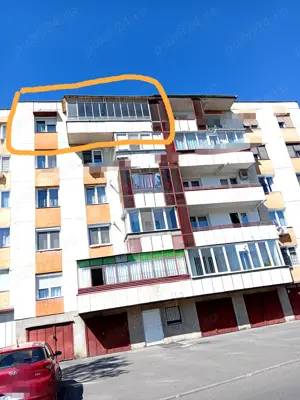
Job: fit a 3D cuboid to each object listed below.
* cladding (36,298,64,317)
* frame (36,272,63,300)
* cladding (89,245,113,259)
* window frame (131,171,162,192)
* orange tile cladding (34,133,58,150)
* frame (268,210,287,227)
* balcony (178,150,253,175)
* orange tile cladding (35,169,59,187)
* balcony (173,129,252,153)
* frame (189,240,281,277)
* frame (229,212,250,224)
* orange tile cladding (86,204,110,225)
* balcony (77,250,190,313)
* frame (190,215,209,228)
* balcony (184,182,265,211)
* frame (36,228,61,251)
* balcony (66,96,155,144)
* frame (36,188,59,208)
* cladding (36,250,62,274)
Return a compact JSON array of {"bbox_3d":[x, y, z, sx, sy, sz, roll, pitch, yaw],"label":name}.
[{"bbox_3d":[-5.509,5.943,17.285,1.472,0.865,0.120,-4,-21,-12],"label":"cladding"},{"bbox_3d":[-5.845,5.062,18.240,1.459,1.408,0.121,-4,-22,-12],"label":"frame"},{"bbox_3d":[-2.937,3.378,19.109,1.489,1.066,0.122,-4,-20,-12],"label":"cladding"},{"bbox_3d":[-0.210,-1.100,20.207,1.992,1.549,0.121,-4,-22,-12],"label":"window frame"},{"bbox_3d":[-7.203,-4.072,21.785,1.529,1.363,0.111,-4,-22,-12],"label":"orange tile cladding"},{"bbox_3d":[9.315,1.432,22.594,1.388,1.308,0.121,-4,-22,-12],"label":"frame"},{"bbox_3d":[4.466,-2.612,21.847,5.470,0.998,1.350,-4,-21,-12],"label":"balcony"},{"bbox_3d":[-6.657,-1.429,20.303,1.477,1.281,0.122,-4,-20,-12],"label":"orange tile cladding"},{"bbox_3d":[4.287,-3.966,22.302,5.380,1.522,1.370,-4,-20,-12],"label":"balcony"},{"bbox_3d":[5.205,3.542,18.808,5.932,1.710,0.140,-4,-21,-12],"label":"frame"},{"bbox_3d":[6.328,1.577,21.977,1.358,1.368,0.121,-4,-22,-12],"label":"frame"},{"bbox_3d":[-3.285,0.893,19.752,1.482,1.283,0.120,-4,-21,-12],"label":"orange tile cladding"},{"bbox_3d":[-0.922,4.678,17.889,6.191,2.754,1.350,-4,-21,-12],"label":"balcony"},{"bbox_3d":[3.389,1.779,21.345,1.429,1.358,0.121,-4,-22,-12],"label":"frame"},{"bbox_3d":[4.992,-0.079,21.486,5.664,1.137,1.549,-4,-22,-12],"label":"balcony"},{"bbox_3d":[-6.118,2.421,18.934,1.416,1.439,0.122,-4,-20,-12],"label":"frame"},{"bbox_3d":[-2.840,-5.516,21.737,5.633,2.862,1.512,-4,-20,-12],"label":"balcony"},{"bbox_3d":[-6.611,-0.087,20.272,1.388,1.338,0.121,-4,-22,-12],"label":"frame"},{"bbox_3d":[-5.851,3.619,18.172,1.472,1.313,0.120,-4,-21,-12],"label":"cladding"}]

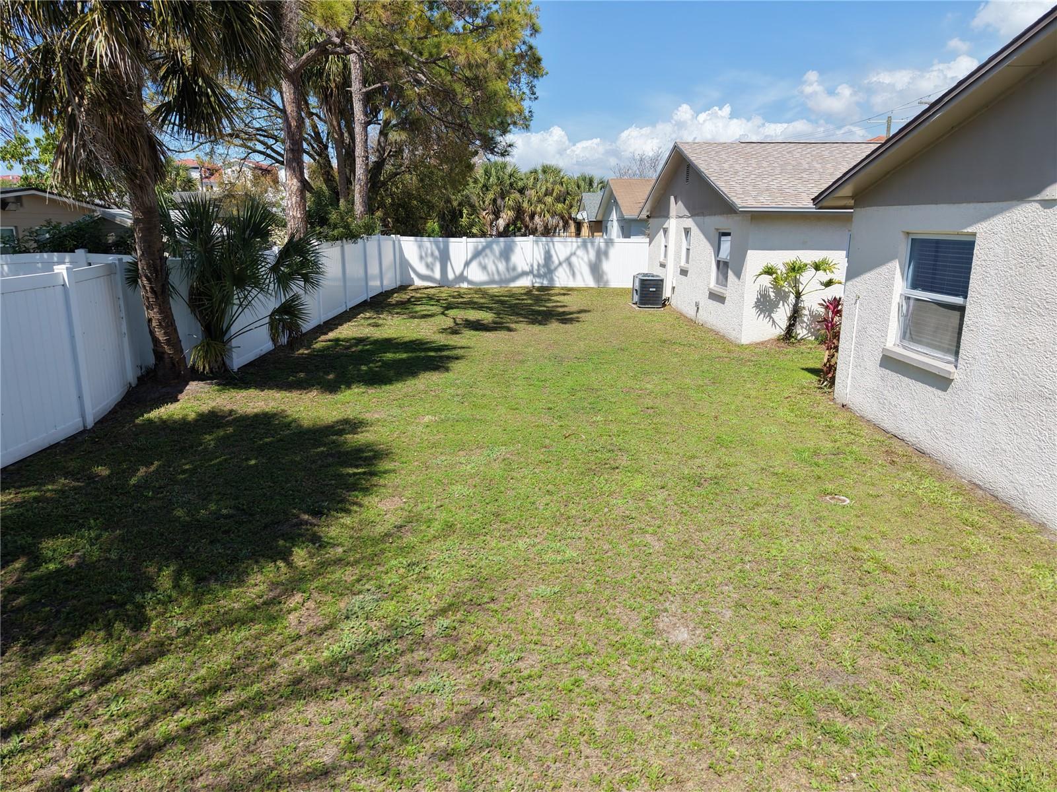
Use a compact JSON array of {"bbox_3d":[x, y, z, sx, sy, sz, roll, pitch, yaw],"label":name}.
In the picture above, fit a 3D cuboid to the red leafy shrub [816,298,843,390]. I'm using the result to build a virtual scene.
[{"bbox_3d":[4.440,-0.797,10.684,0.500,1.280,0.500,0,13,0],"label":"red leafy shrub"}]

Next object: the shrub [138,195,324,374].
[{"bbox_3d":[-4.580,-1.716,11.309,2.650,2.780,2.450,0,13,0],"label":"shrub"}]

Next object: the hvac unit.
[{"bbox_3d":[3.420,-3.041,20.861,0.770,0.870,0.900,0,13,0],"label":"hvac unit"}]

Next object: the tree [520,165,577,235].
[{"bbox_3d":[1.150,-9.871,39.796,3.100,5.500,3.100,0,13,0],"label":"tree"}]

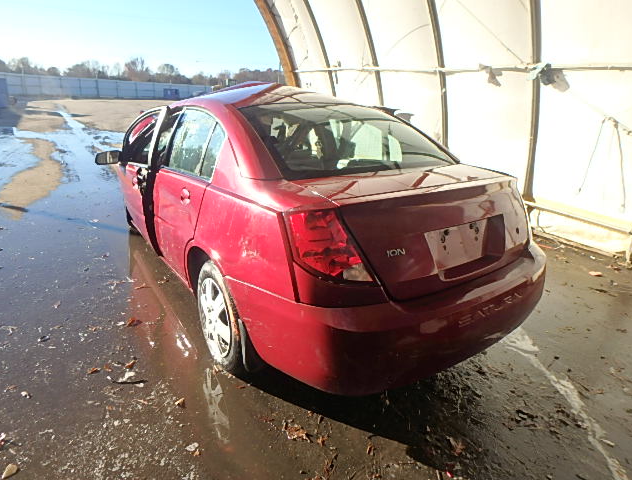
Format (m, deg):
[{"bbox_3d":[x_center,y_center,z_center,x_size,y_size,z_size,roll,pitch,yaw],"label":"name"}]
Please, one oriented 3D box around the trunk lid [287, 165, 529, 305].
[{"bbox_3d":[0.513,-0.097,1.810,1.190,0.390,0.630,-11,24,-32],"label":"trunk lid"}]

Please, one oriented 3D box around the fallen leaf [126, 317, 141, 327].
[{"bbox_3d":[-1.199,0.540,2.574,0.095,0.030,0.116,-4,21,-15],"label":"fallen leaf"}]

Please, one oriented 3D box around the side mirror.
[{"bbox_3d":[-1.734,-0.685,3.225,0.200,0.120,0.115,-8,22,-24],"label":"side mirror"}]

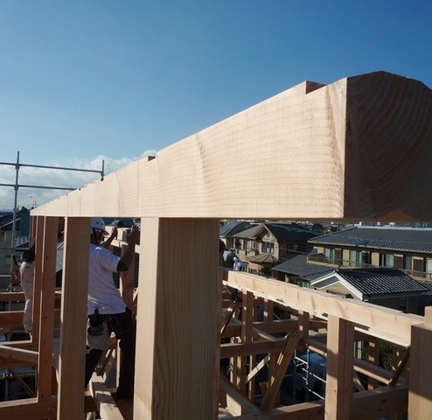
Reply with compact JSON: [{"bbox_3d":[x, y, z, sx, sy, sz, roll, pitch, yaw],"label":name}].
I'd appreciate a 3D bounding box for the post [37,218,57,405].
[{"bbox_3d":[-1.477,0.851,3.548,0.105,1.586,0.105,2,-2,-26],"label":"post"}]

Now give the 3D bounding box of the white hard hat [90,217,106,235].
[{"bbox_3d":[-1.075,0.120,3.600,0.220,0.165,0.280,0,-11,36],"label":"white hard hat"}]

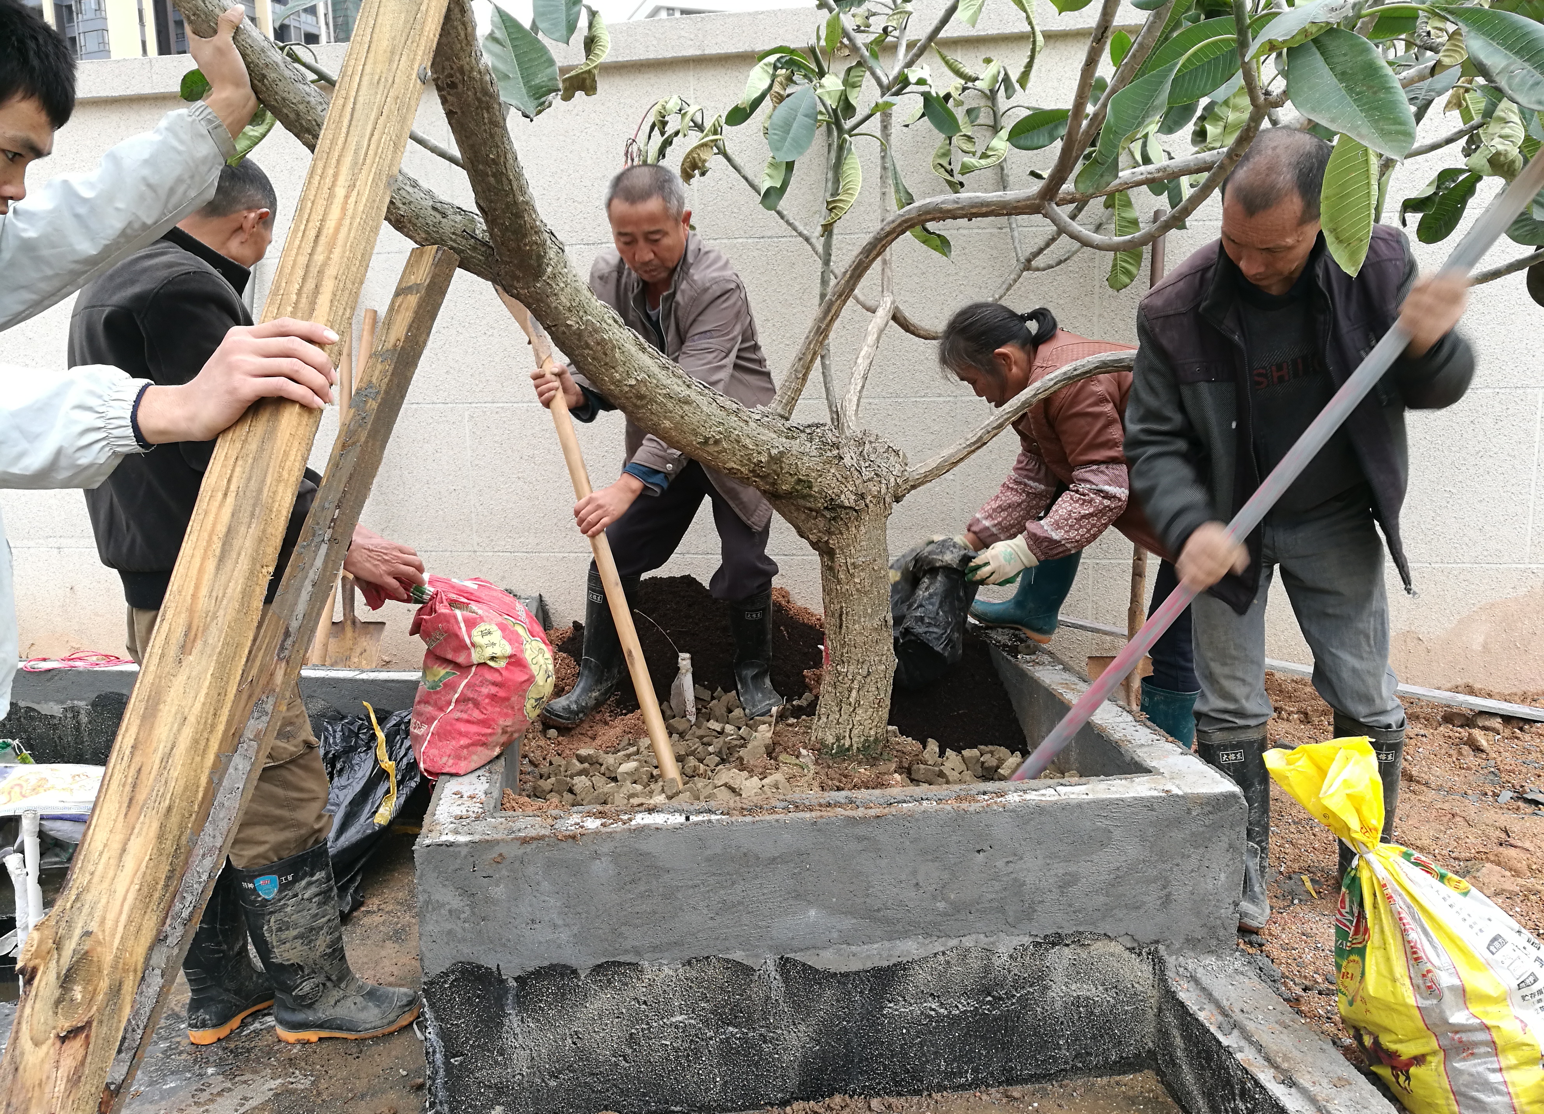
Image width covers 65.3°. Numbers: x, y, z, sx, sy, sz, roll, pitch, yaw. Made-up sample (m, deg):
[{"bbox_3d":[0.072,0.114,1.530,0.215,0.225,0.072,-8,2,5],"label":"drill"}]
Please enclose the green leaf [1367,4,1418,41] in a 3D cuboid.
[{"bbox_3d":[1.065,-0.922,2.075,0.120,0.075,0.100,-2,10,0],"label":"green leaf"}]

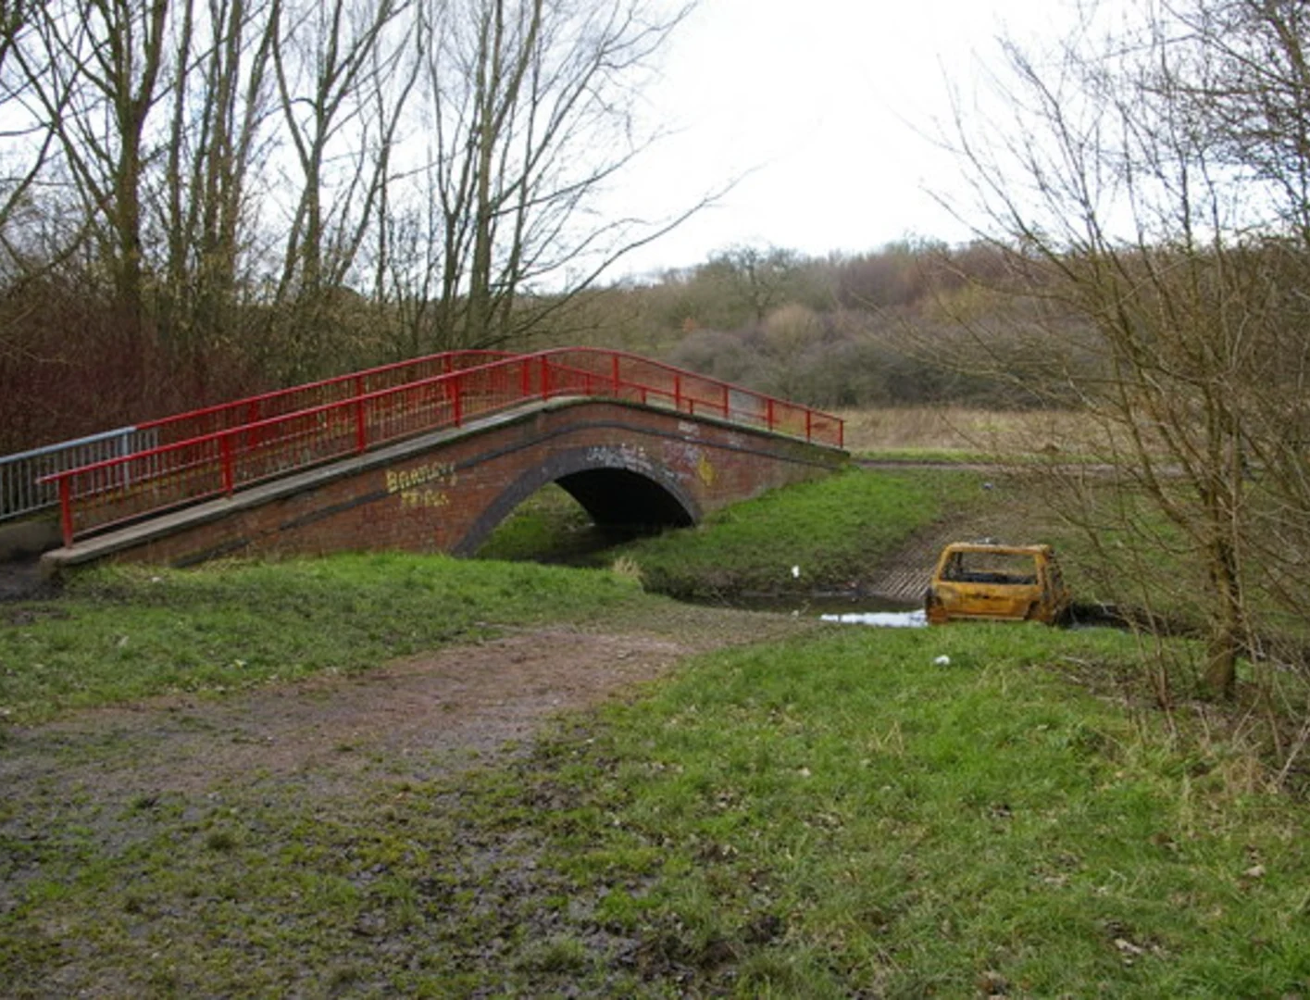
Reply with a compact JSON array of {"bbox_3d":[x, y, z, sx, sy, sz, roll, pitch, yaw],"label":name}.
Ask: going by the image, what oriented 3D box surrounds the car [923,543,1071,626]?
[{"bbox_3d":[5.071,1.240,18.722,1.600,1.330,3.650,1,1,21],"label":"car"}]

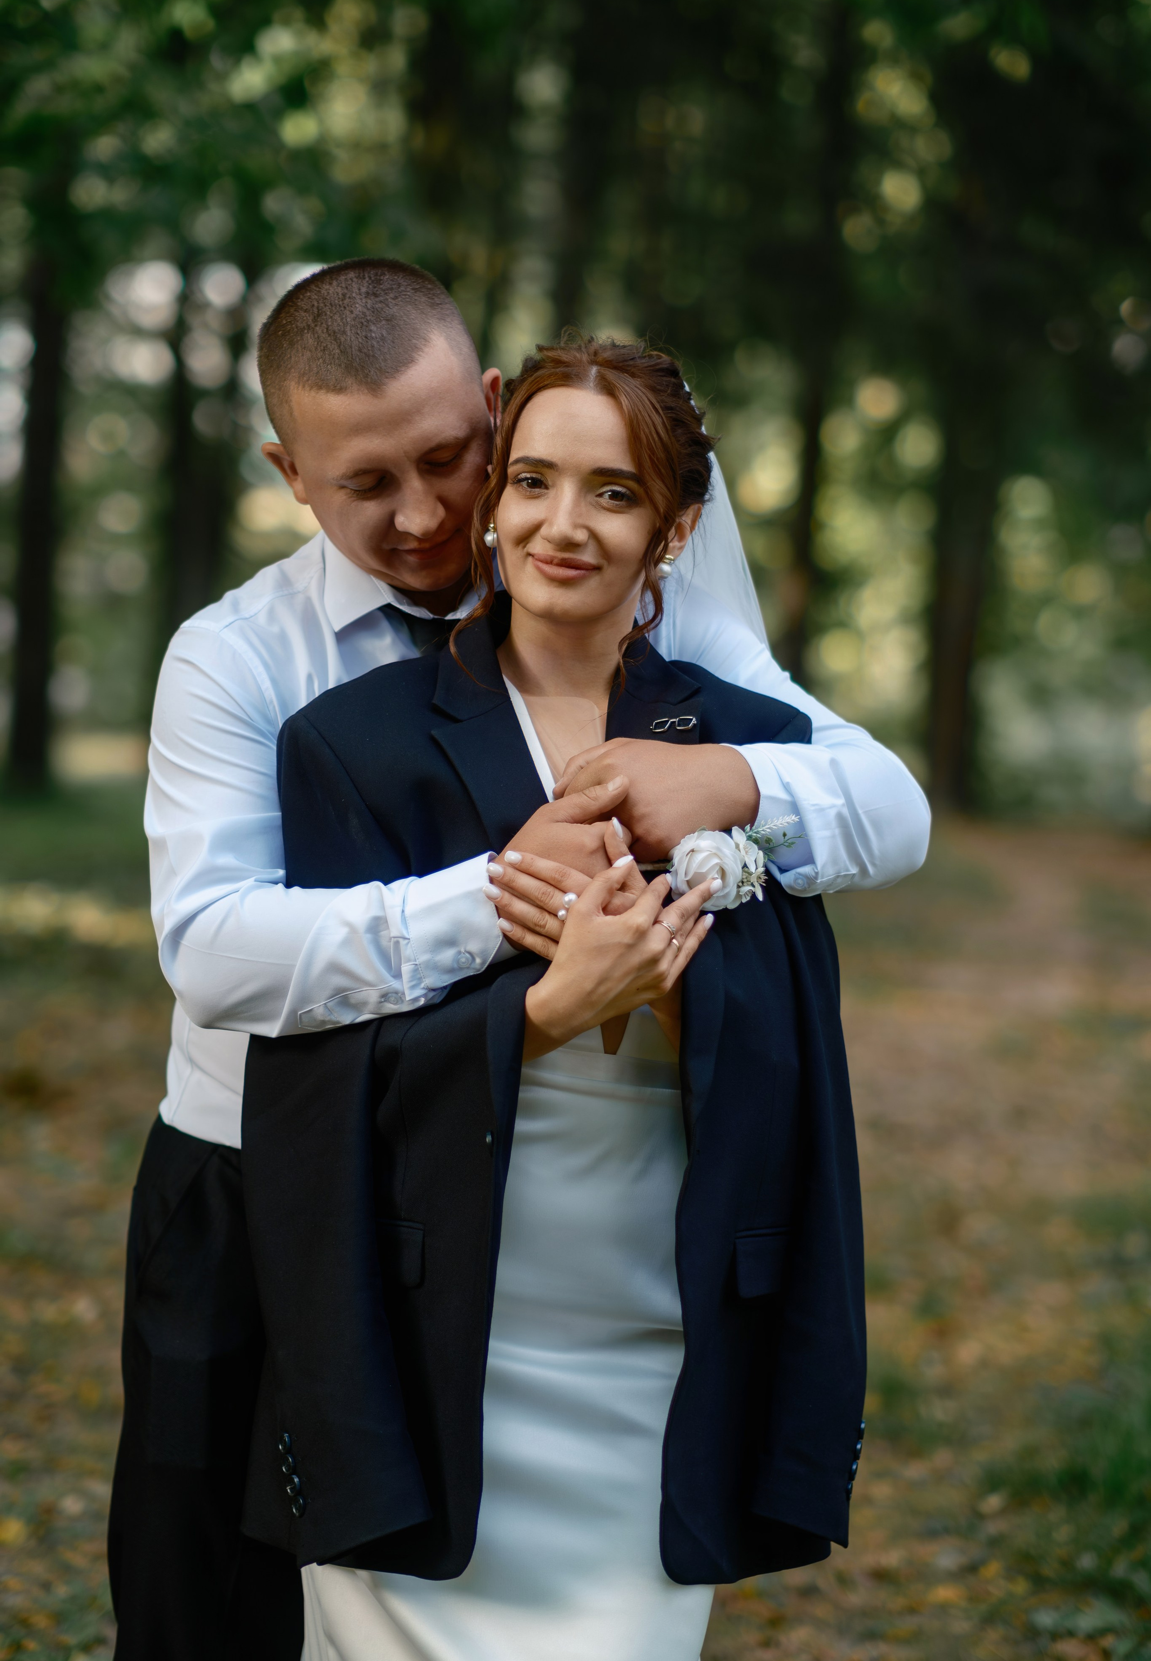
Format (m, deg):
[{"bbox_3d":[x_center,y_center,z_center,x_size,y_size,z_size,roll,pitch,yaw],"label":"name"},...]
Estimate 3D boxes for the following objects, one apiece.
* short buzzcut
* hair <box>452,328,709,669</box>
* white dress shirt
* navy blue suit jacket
[{"bbox_3d":[-0.163,-0.362,3.160,0.168,0.160,0.195,-18,25,-6],"label":"short buzzcut"},{"bbox_3d":[0.008,-0.257,3.110,0.187,0.243,0.220,8,2,8],"label":"hair"},{"bbox_3d":[-0.035,0.004,3.140,0.585,0.485,0.460,0,2,-12],"label":"white dress shirt"},{"bbox_3d":[-0.020,0.197,3.110,0.475,0.750,0.320,0,2,-6],"label":"navy blue suit jacket"}]

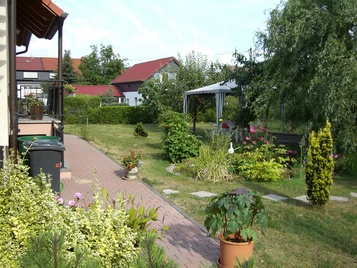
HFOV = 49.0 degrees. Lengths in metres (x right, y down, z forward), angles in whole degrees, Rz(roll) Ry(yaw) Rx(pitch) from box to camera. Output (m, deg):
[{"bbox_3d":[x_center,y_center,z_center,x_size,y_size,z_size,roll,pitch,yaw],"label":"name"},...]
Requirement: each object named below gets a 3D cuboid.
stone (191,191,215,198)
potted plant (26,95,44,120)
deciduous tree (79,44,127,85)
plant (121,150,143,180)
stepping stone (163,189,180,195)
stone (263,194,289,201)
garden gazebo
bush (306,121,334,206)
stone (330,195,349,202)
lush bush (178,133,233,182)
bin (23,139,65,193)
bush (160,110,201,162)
[{"bbox_3d":[0.425,1.050,6.647,0.330,0.050,0.330,-4,6,-42],"label":"stone"},{"bbox_3d":[-3.721,-0.690,10.200,0.460,0.660,0.440,2,5,0],"label":"potted plant"},{"bbox_3d":[-11.633,-9.107,60.000,7.300,9.600,7.000,2,5,0],"label":"deciduous tree"},{"bbox_3d":[-0.964,0.616,8.034,0.440,0.560,0.430,0,5,0],"label":"plant"},{"bbox_3d":[-0.183,1.165,7.824,0.330,0.050,0.330,-3,7,-43],"label":"stepping stone"},{"bbox_3d":[1.871,1.245,7.584,0.380,0.050,0.380,-3,7,-40],"label":"stone"},{"bbox_3d":[2.276,-1.110,16.763,3.000,2.600,3.000,-2,5,-25],"label":"garden gazebo"},{"bbox_3d":[2.202,0.454,6.032,0.430,1.300,0.420,0,5,0],"label":"bush"},{"bbox_3d":[3.114,1.275,7.628,0.370,0.050,0.360,3,5,10],"label":"stone"},{"bbox_3d":[0.634,0.540,9.200,1.220,1.120,1.050,2,5,0],"label":"lush bush"},{"bbox_3d":[-1.899,0.609,5.644,0.500,0.970,0.560,-1,5,-21],"label":"bin"},{"bbox_3d":[0.088,0.029,11.500,1.200,1.500,1.150,2,5,0],"label":"bush"}]

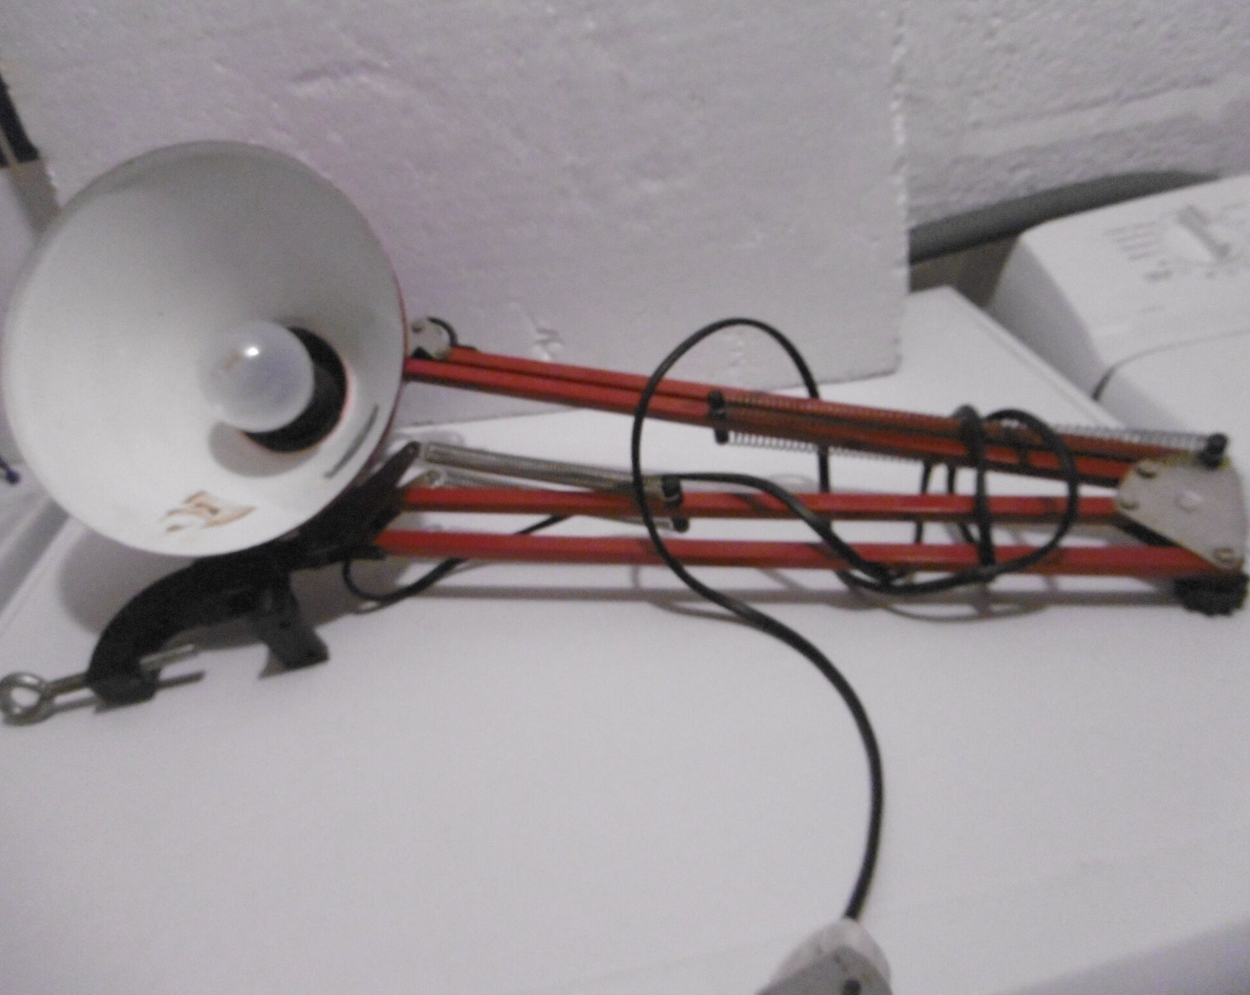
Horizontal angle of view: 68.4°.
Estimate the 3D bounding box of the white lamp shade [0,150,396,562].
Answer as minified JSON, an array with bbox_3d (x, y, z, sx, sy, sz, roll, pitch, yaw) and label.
[{"bbox_3d":[-0.171,-0.058,0.454,0.176,0.176,0.145,1,-4,5],"label":"white lamp shade"}]

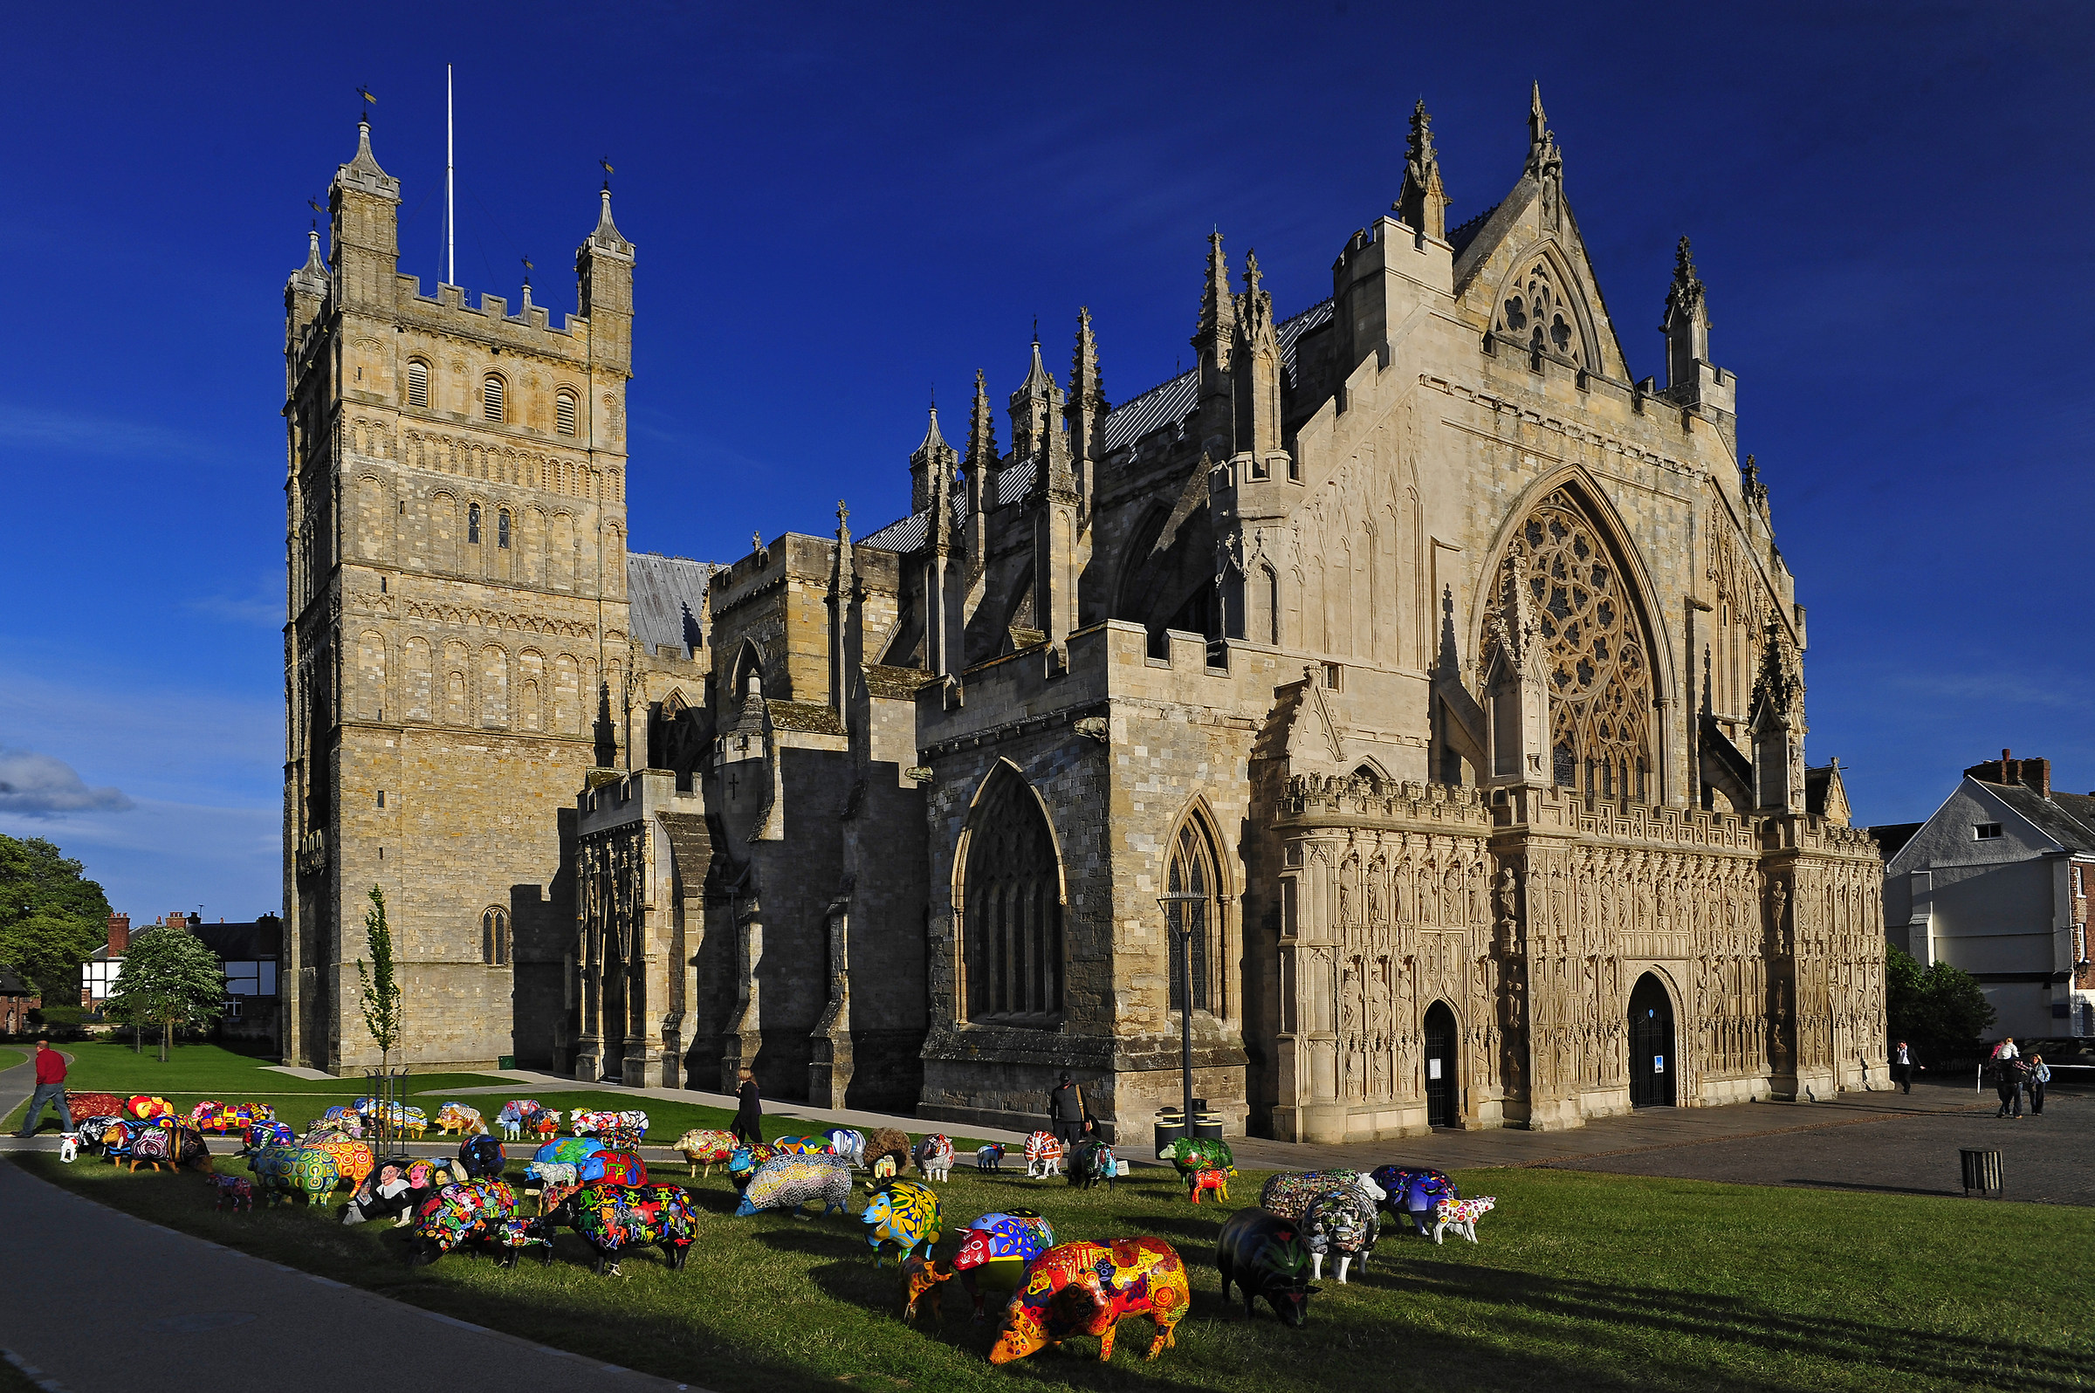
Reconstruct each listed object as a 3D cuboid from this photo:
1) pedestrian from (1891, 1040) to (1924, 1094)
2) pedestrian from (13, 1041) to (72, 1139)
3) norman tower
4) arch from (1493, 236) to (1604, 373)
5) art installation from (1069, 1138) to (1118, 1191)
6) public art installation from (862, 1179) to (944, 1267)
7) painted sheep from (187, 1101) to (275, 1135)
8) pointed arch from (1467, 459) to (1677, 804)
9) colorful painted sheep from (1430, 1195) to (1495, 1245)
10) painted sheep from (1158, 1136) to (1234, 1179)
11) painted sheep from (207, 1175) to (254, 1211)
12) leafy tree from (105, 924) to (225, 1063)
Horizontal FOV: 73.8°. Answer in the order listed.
[{"bbox_3d":[28.205,12.193,45.800,0.620,1.750,0.420,-8,-13,30],"label":"pedestrian"},{"bbox_3d":[-18.207,7.136,25.300,0.800,1.740,0.520,-1,-9,7],"label":"pedestrian"},{"bbox_3d":[-29.518,-4.431,70.500,12.032,43.204,12.032,5,-9,-36],"label":"norman tower"},{"bbox_3d":[15.650,-12.297,43.600,5.400,4.200,0.700,6,-11,-33],"label":"arch"},{"bbox_3d":[0.714,7.019,21.000,0.480,0.750,1.080,3,-12,-19],"label":"art installation"},{"bbox_3d":[-1.326,4.788,12.700,0.500,0.760,1.080,-6,-11,32],"label":"public art installation"},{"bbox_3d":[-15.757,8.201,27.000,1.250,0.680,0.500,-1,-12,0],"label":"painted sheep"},{"bbox_3d":[16.277,-1.695,42.500,9.800,10.600,1.100,6,-11,-33],"label":"pointed arch"},{"bbox_3d":[4.068,5.104,13.600,0.650,0.480,0.230,0,-12,-6],"label":"colorful painted sheep"},{"bbox_3d":[2.060,6.405,19.300,1.040,0.650,0.460,1,-7,-6],"label":"painted sheep"},{"bbox_3d":[-9.131,5.552,15.600,0.500,0.410,0.180,2,-7,-17],"label":"painted sheep"},{"bbox_3d":[-50.581,17.028,80.000,6.400,7.800,6.400,4,-8,-30],"label":"leafy tree"}]

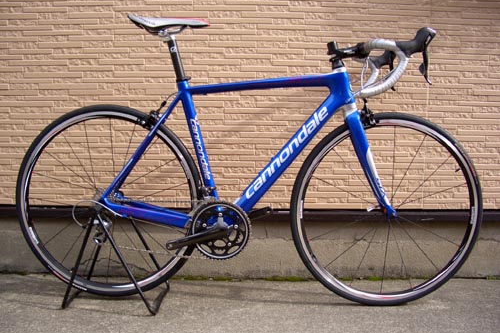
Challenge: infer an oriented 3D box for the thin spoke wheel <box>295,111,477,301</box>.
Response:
[{"bbox_3d":[0.467,0.151,1.728,0.668,0.668,0.080,1,5,1],"label":"thin spoke wheel"}]

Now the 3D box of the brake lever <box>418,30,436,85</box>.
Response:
[{"bbox_3d":[0.522,-0.322,1.485,0.055,0.165,0.038,1,5,1],"label":"brake lever"}]

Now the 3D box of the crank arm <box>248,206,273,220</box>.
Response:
[{"bbox_3d":[-0.017,0.182,1.800,0.205,0.037,0.032,-13,4,2],"label":"crank arm"}]

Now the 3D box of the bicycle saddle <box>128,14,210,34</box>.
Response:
[{"bbox_3d":[-0.270,-0.480,1.687,0.277,0.065,0.135,2,5,1],"label":"bicycle saddle"}]

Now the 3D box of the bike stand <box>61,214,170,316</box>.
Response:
[{"bbox_3d":[-0.461,0.307,1.757,0.330,0.325,0.290,1,5,1],"label":"bike stand"}]

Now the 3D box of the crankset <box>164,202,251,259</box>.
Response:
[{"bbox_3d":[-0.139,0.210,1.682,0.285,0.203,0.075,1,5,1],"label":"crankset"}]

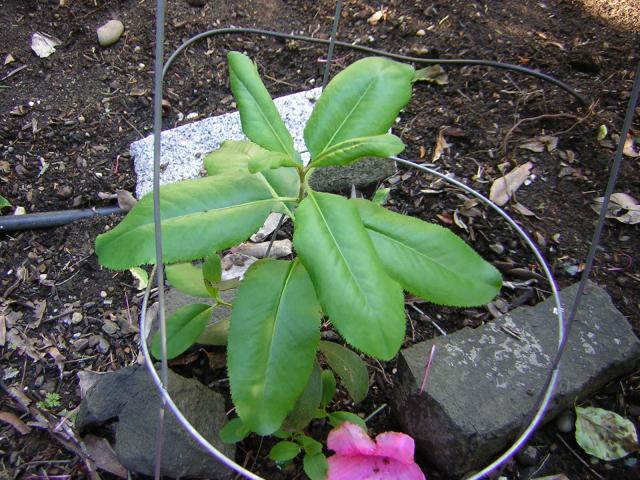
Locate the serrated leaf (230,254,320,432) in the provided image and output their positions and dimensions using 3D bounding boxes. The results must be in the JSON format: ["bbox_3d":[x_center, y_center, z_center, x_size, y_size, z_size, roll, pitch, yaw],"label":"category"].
[{"bbox_3d":[-0.028,0.069,0.434,0.059,0.021,0.116,8,66,5],"label":"serrated leaf"}]

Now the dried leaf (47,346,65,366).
[{"bbox_3d":[-0.257,0.113,0.646,0.017,0.010,0.021,-30,55,-26],"label":"dried leaf"}]

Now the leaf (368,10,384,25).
[{"bbox_3d":[0.082,-0.323,0.965,0.018,0.010,0.029,33,56,24],"label":"leaf"}]

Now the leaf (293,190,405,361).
[{"bbox_3d":[0.014,0.017,0.385,0.051,0.020,0.110,-19,71,-16],"label":"leaf"}]

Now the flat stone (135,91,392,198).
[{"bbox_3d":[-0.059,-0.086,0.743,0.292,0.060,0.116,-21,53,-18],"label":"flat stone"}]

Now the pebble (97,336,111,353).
[{"bbox_3d":[-0.193,0.094,0.593,0.012,0.010,0.015,-19,52,-17],"label":"pebble"}]

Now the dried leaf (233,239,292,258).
[{"bbox_3d":[-0.057,0.008,0.650,0.060,0.018,0.023,-6,49,-7],"label":"dried leaf"}]

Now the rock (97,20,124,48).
[{"bbox_3d":[-0.286,-0.282,0.908,0.027,0.022,0.038,25,53,19],"label":"rock"}]

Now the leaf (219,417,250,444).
[{"bbox_3d":[-0.061,0.148,0.513,0.033,0.008,0.021,-19,52,-5],"label":"leaf"}]

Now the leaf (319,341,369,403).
[{"bbox_3d":[0.015,0.099,0.528,0.030,0.012,0.063,-33,76,-24],"label":"leaf"}]

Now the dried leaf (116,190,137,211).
[{"bbox_3d":[-0.200,-0.041,0.689,0.028,0.021,0.023,23,52,17],"label":"dried leaf"}]

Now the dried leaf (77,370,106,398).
[{"bbox_3d":[-0.188,0.119,0.549,0.029,0.012,0.029,30,54,23],"label":"dried leaf"}]

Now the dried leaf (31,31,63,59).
[{"bbox_3d":[-0.371,-0.262,0.898,0.041,0.015,0.050,-19,52,-17],"label":"dried leaf"}]

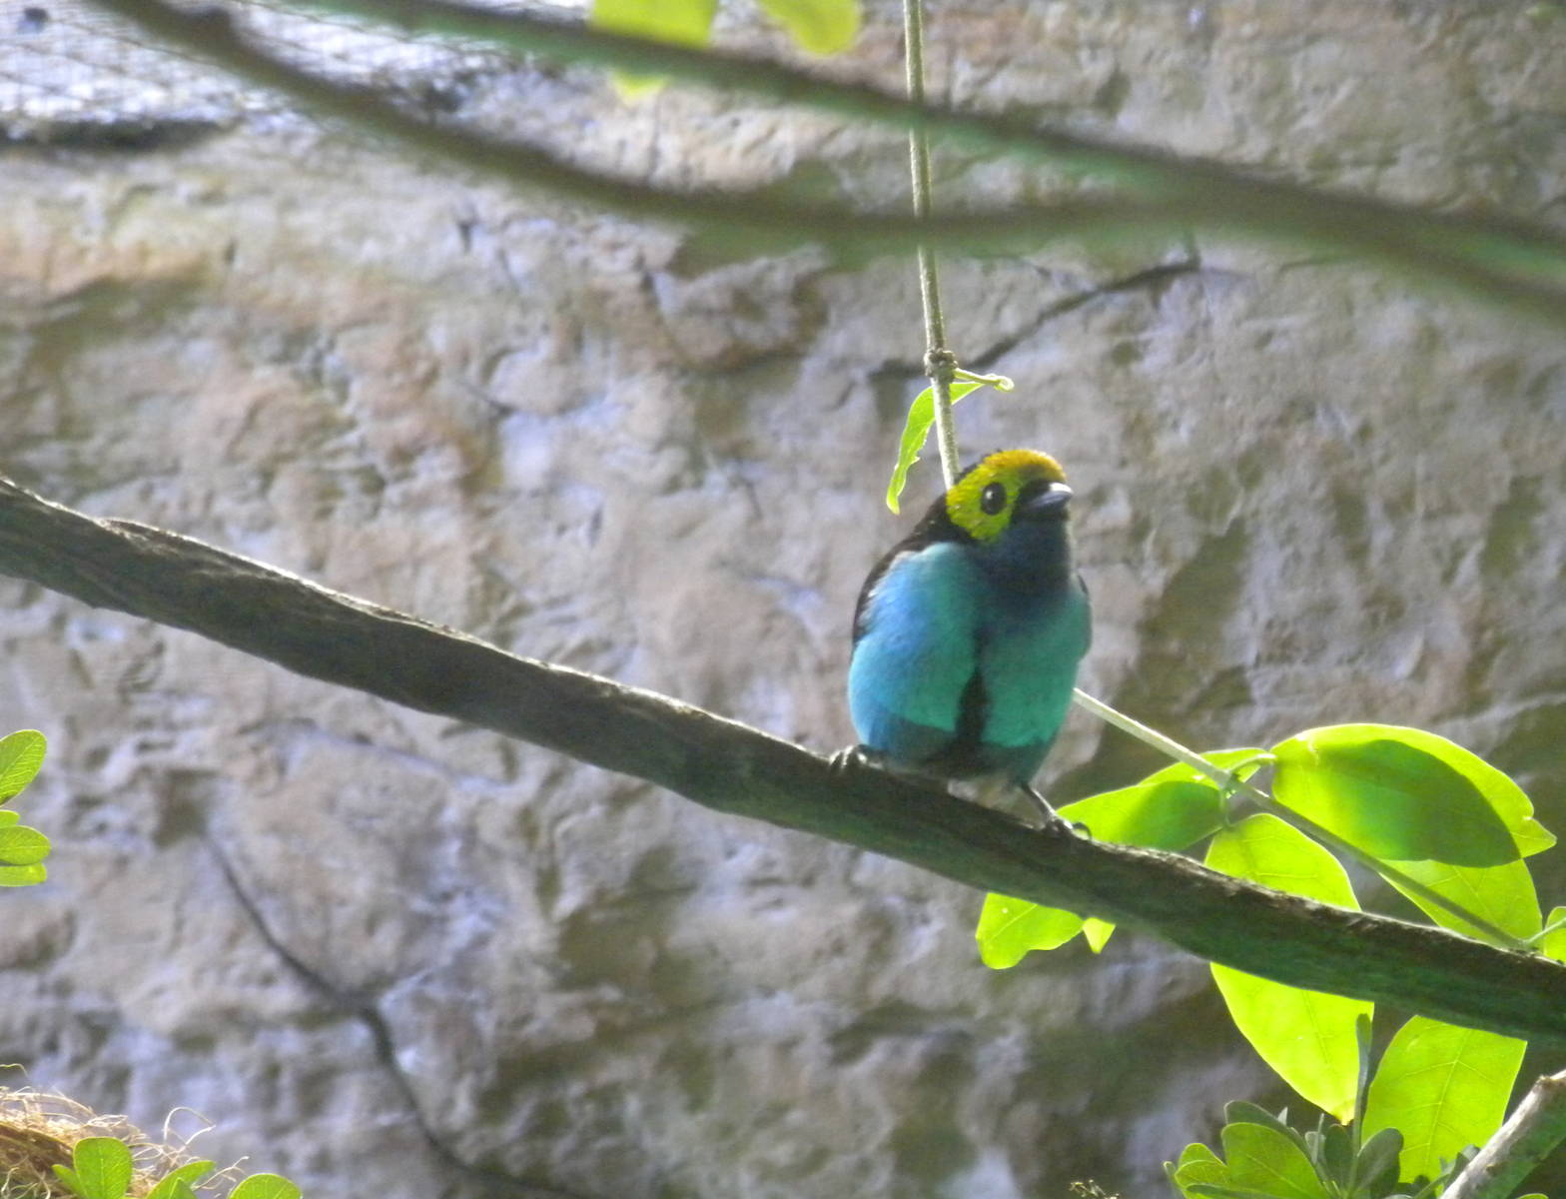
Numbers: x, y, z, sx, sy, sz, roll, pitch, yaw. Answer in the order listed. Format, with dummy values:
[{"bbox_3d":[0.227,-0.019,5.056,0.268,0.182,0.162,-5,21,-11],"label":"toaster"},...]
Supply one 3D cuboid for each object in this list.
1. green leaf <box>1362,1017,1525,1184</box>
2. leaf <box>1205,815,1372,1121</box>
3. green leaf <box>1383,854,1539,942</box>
[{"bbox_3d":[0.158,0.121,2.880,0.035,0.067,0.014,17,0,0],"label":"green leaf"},{"bbox_3d":[0.121,0.088,2.880,0.039,0.077,0.016,-20,0,0],"label":"leaf"},{"bbox_3d":[0.160,0.063,2.880,0.034,0.060,0.016,-37,0,0],"label":"green leaf"}]

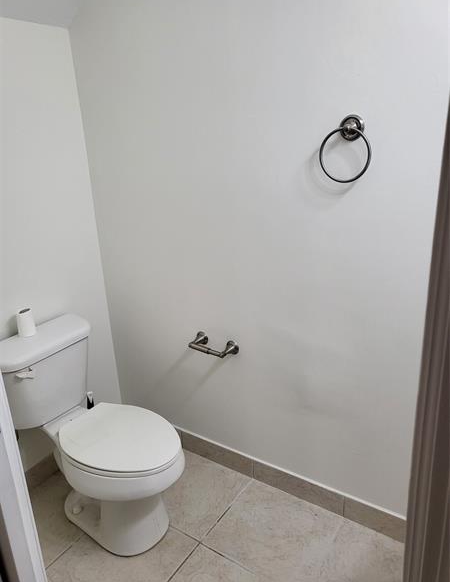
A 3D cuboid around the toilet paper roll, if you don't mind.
[{"bbox_3d":[-0.810,0.129,1.833,0.064,0.102,0.064,-3,18,1],"label":"toilet paper roll"}]

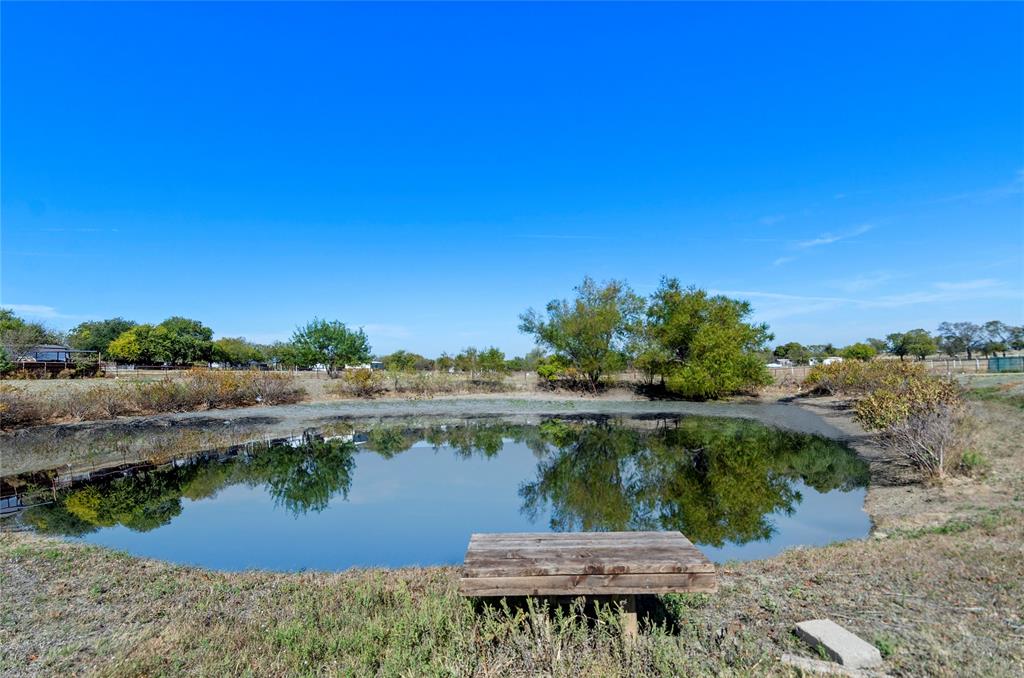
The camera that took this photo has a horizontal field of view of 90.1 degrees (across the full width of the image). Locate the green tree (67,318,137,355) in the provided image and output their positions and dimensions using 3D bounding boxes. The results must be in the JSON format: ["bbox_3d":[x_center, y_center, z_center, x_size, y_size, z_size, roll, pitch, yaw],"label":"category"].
[{"bbox_3d":[-59.933,0.220,75.000,8.165,6.459,6.940,2,-3,-39],"label":"green tree"}]

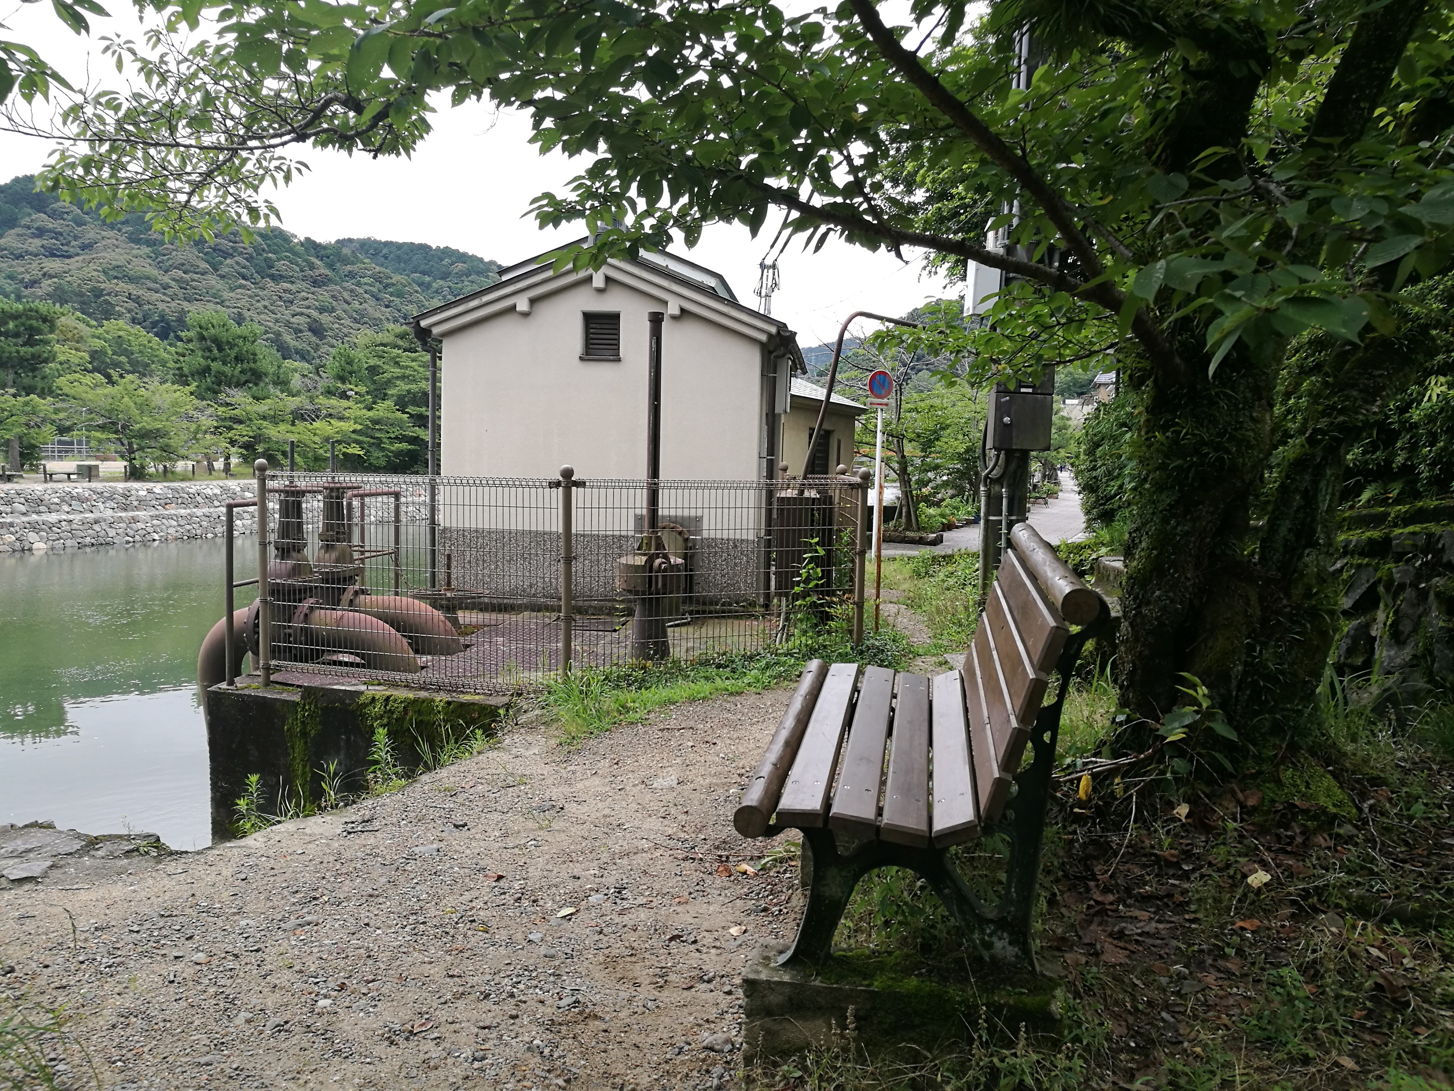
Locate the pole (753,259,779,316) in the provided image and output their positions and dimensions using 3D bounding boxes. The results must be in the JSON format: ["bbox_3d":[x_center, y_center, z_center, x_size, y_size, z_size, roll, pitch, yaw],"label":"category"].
[{"bbox_3d":[1.665,-7.823,50.499,1.100,9.500,0.600,1,6,0],"label":"pole"}]

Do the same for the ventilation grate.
[{"bbox_3d":[-1.031,-1.740,9.430,0.330,0.390,0.090,2,6,9],"label":"ventilation grate"}]

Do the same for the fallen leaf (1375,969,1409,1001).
[{"bbox_3d":[1.466,0.968,2.500,0.055,0.025,0.075,-2,7,-32],"label":"fallen leaf"}]

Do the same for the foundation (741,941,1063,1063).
[{"bbox_3d":[0.386,1.045,2.537,0.681,0.194,0.225,2,6,10],"label":"foundation"}]

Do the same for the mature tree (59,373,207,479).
[{"bbox_3d":[-26.262,-5.320,49.758,6.561,4.607,6.200,1,6,0],"label":"mature tree"}]

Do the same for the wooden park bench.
[{"bbox_3d":[0.515,0.445,3.037,0.742,0.901,1.533,2,6,10],"label":"wooden park bench"}]

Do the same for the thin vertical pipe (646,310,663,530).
[{"bbox_3d":[-0.460,-0.793,7.200,0.090,1.384,0.090,1,6,0],"label":"thin vertical pipe"}]

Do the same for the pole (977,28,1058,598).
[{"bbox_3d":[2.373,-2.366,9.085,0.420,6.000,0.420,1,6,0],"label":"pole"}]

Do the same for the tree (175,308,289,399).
[{"bbox_3d":[-26.232,-8.323,60.000,6.310,8.126,6.000,1,6,0],"label":"tree"}]

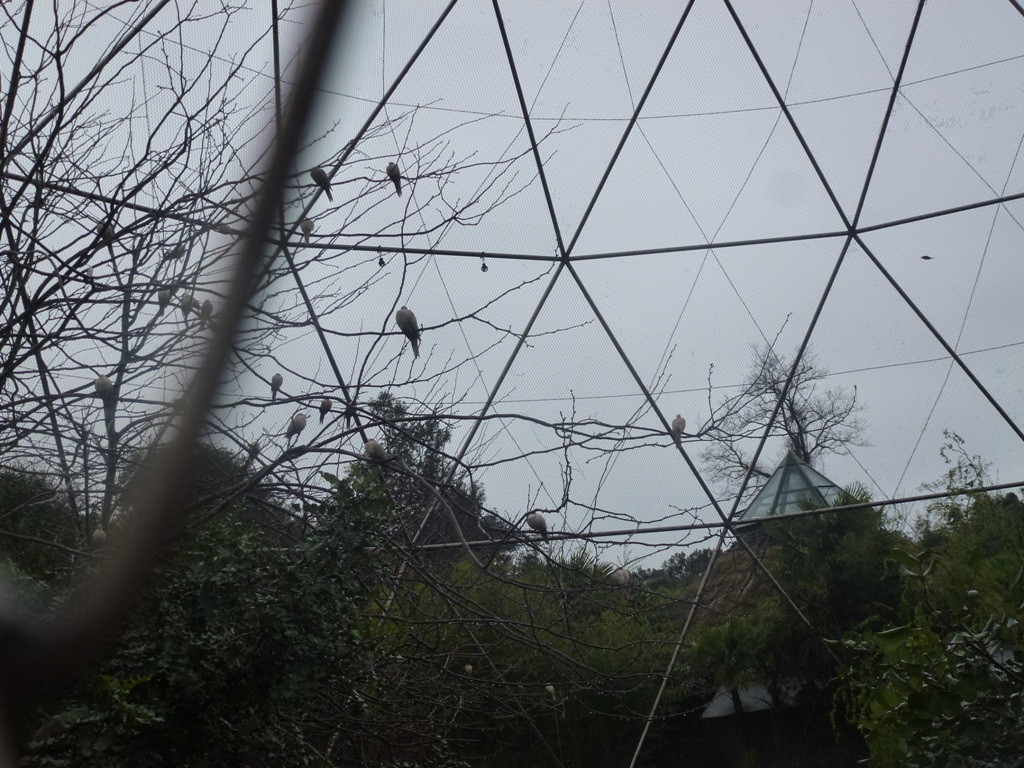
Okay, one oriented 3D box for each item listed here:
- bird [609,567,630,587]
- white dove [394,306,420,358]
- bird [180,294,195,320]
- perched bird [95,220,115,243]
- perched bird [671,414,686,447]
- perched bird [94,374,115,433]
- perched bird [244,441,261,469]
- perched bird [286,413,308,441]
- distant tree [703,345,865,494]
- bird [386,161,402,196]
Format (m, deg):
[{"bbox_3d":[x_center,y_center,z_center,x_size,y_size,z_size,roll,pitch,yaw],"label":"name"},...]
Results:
[{"bbox_3d":[0.696,1.261,9.300,0.120,0.220,0.180,-14,-14,38],"label":"bird"},{"bbox_3d":[-0.536,-0.268,7.400,0.115,0.275,0.160,0,-12,-26],"label":"white dove"},{"bbox_3d":[-2.865,-0.667,12.800,0.110,0.250,0.160,-5,-11,-1],"label":"bird"},{"bbox_3d":[-2.658,-0.973,9.500,0.110,0.260,0.170,-9,-11,19],"label":"perched bird"},{"bbox_3d":[1.310,0.366,11.400,0.115,0.260,0.150,-9,-11,21],"label":"perched bird"},{"bbox_3d":[-2.302,0.105,8.200,0.110,0.270,0.150,-4,-11,-6],"label":"perched bird"},{"bbox_3d":[-2.202,0.607,12.300,0.110,0.230,0.170,5,-15,-44],"label":"perched bird"},{"bbox_3d":[-1.784,0.360,12.000,0.180,0.240,0.110,-8,-11,16],"label":"perched bird"},{"bbox_3d":[10.302,1.764,55.000,6.200,6.600,6.000,-7,-11,10],"label":"distant tree"},{"bbox_3d":[-0.908,-1.588,11.200,0.110,0.265,0.155,0,-12,-26],"label":"bird"}]

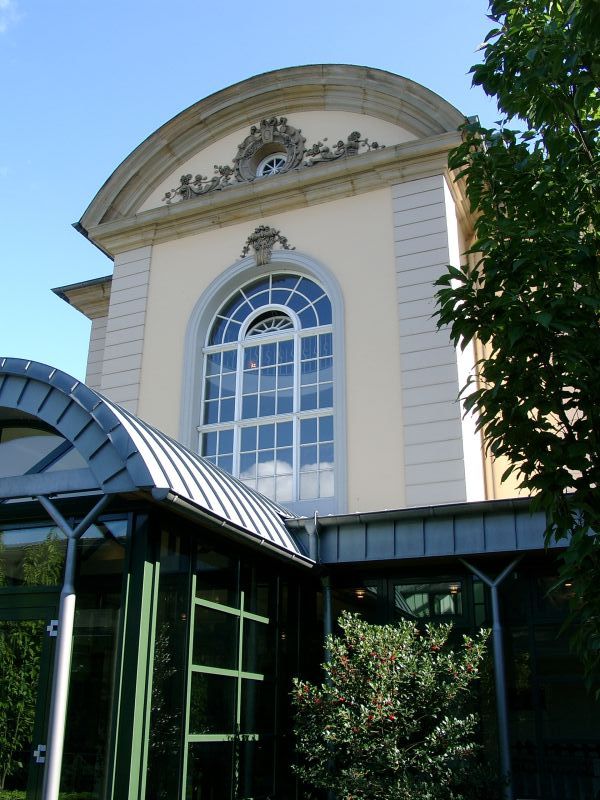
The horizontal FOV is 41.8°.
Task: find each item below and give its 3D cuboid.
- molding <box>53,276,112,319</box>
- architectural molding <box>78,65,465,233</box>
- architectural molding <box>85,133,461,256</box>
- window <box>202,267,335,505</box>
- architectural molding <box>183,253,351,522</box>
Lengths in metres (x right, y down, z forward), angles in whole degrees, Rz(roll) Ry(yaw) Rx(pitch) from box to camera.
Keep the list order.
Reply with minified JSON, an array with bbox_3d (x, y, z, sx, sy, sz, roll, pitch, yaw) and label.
[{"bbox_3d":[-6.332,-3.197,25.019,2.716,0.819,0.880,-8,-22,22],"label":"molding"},{"bbox_3d":[-1.037,-6.841,20.495,10.825,3.374,0.803,-8,-22,22],"label":"architectural molding"},{"bbox_3d":[-1.007,-5.022,19.853,10.481,0.711,0.689,-8,-22,22],"label":"architectural molding"},{"bbox_3d":[-0.743,-0.296,18.752,3.595,6.196,0.268,-8,-22,22],"label":"window"},{"bbox_3d":[-0.886,-0.461,18.480,4.238,6.847,0.344,-8,-22,22],"label":"architectural molding"}]

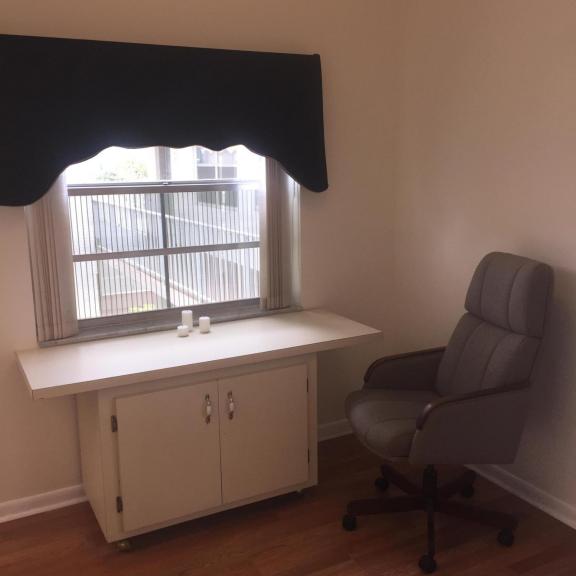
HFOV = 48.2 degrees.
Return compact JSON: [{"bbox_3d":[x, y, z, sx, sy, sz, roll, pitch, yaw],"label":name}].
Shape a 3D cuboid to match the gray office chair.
[{"bbox_3d":[0.610,0.455,2.668,0.750,1.165,0.660,-4,13,-15],"label":"gray office chair"}]

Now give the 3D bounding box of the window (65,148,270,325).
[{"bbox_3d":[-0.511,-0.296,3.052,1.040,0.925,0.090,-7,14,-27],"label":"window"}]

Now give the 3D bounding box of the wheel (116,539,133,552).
[{"bbox_3d":[-0.671,1.039,2.621,0.050,0.060,0.050,-7,14,-27],"label":"wheel"}]

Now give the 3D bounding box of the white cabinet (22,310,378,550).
[{"bbox_3d":[-0.356,0.601,2.947,1.530,0.742,0.524,-7,14,-27],"label":"white cabinet"}]

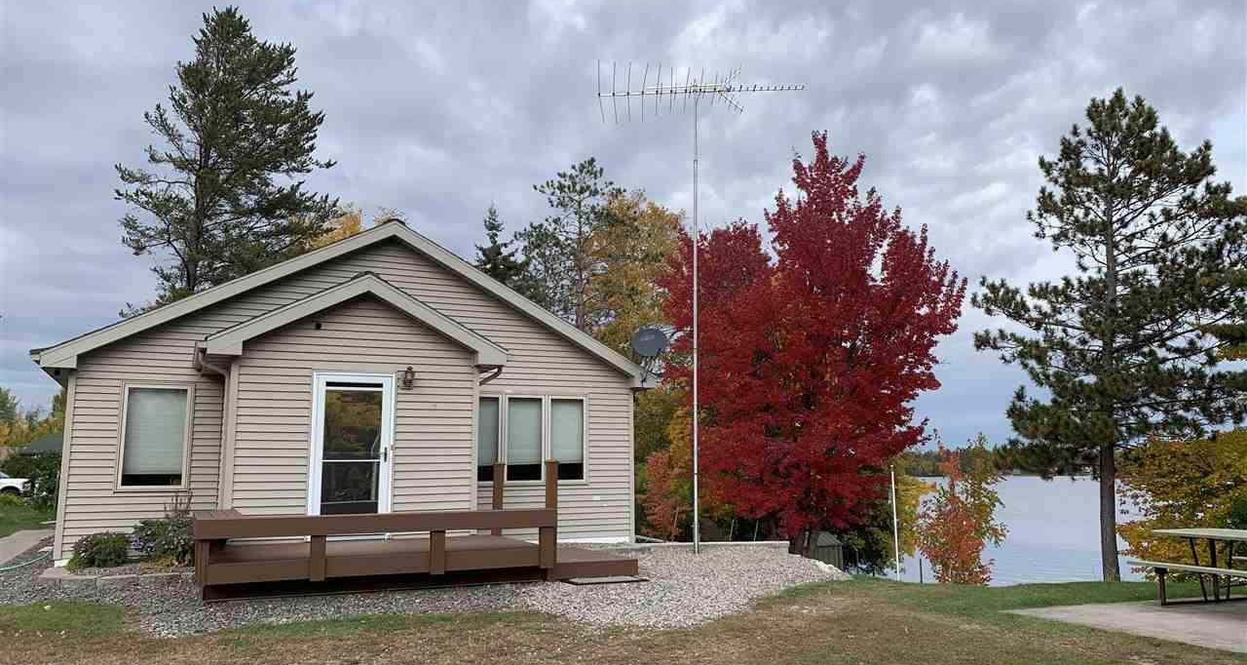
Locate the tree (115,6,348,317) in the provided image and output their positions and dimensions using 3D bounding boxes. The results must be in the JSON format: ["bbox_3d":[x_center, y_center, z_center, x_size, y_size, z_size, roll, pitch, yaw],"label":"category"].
[{"bbox_3d":[-12.607,-2.529,29.992,6.700,16.100,6.500,3,-8,-23],"label":"tree"}]

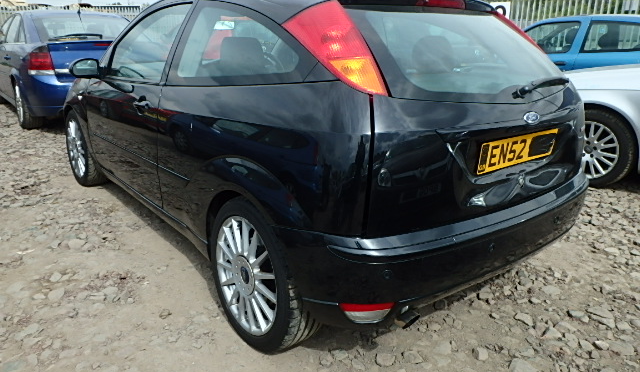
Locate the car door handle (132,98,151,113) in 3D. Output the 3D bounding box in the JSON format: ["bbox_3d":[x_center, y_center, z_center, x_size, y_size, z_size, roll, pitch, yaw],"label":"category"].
[{"bbox_3d":[-0.895,-0.406,2.427,0.050,0.070,0.210,-12,22,-37],"label":"car door handle"}]

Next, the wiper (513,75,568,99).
[{"bbox_3d":[0.896,-0.393,1.898,0.520,0.080,0.080,-12,-5,-37],"label":"wiper"}]

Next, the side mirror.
[{"bbox_3d":[-1.420,-0.705,2.885,0.200,0.130,0.110,-10,20,-31],"label":"side mirror"}]

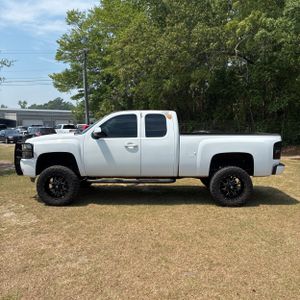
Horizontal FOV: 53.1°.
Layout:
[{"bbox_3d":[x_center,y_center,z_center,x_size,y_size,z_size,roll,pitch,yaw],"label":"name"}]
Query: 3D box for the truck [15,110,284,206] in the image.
[{"bbox_3d":[-0.050,0.108,7.161,5.950,2.050,2.100,0,5,0],"label":"truck"}]

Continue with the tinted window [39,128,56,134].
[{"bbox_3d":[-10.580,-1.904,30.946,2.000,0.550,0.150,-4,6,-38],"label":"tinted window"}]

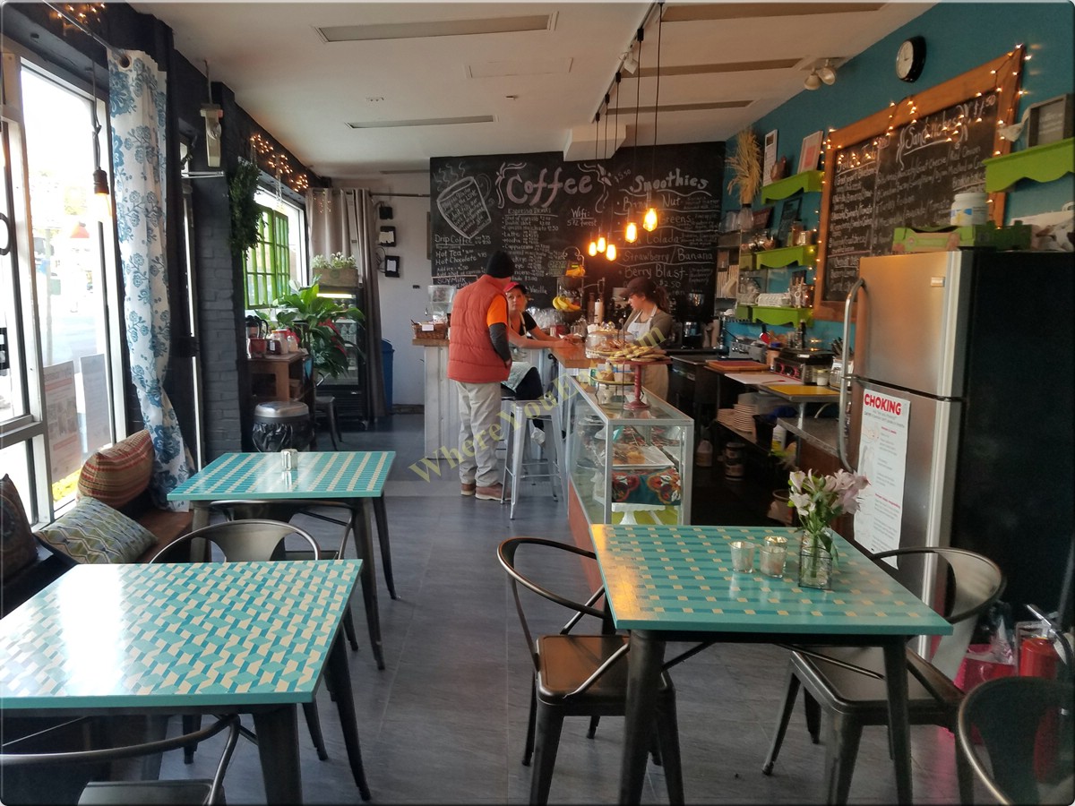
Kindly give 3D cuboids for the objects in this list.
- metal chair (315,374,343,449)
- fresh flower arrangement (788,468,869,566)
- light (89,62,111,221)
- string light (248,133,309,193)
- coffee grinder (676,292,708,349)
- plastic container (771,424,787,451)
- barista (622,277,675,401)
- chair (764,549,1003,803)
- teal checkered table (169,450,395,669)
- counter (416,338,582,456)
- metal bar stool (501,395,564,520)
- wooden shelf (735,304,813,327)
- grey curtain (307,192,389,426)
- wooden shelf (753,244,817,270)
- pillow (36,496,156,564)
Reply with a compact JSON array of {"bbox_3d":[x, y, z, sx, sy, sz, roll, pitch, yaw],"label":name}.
[{"bbox_3d":[-2.196,0.083,7.903,0.520,0.710,0.530,0,8,-7],"label":"metal chair"},{"bbox_3d":[0.784,0.335,2.185,0.205,0.290,0.190,1,8,0],"label":"fresh flower arrangement"},{"bbox_3d":[-1.722,-1.010,3.160,0.070,0.580,0.070,1,8,4],"label":"light"},{"bbox_3d":[-2.429,-2.275,7.815,0.120,0.280,2.600,0,8,-6],"label":"string light"},{"bbox_3d":[1.724,-0.907,8.907,0.270,0.610,0.360,1,8,7],"label":"coffee grinder"},{"bbox_3d":[1.633,0.233,5.450,0.100,0.200,0.100,0,8,-3],"label":"plastic container"},{"bbox_3d":[0.822,-0.106,6.044,0.500,1.650,0.380,8,10,39],"label":"barista"},{"bbox_3d":[1.035,0.876,2.345,0.560,0.730,0.540,0,8,-4],"label":"chair"},{"bbox_3d":[-1.058,0.669,3.582,0.800,0.752,0.800,0,8,-6],"label":"teal checkered table"},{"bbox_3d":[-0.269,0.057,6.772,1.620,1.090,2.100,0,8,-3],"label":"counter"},{"bbox_3d":[-0.011,0.379,5.690,0.430,0.765,0.430,-1,8,-14],"label":"metal bar stool"},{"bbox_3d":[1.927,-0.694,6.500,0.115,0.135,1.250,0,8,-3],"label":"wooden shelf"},{"bbox_3d":[-2.180,-1.096,9.350,0.920,2.620,0.200,0,8,-9],"label":"grey curtain"},{"bbox_3d":[2.097,-1.229,6.894,0.140,0.150,1.120,0,8,-3],"label":"wooden shelf"},{"bbox_3d":[-1.790,0.526,3.260,0.370,0.120,0.390,28,5,-8],"label":"pillow"}]

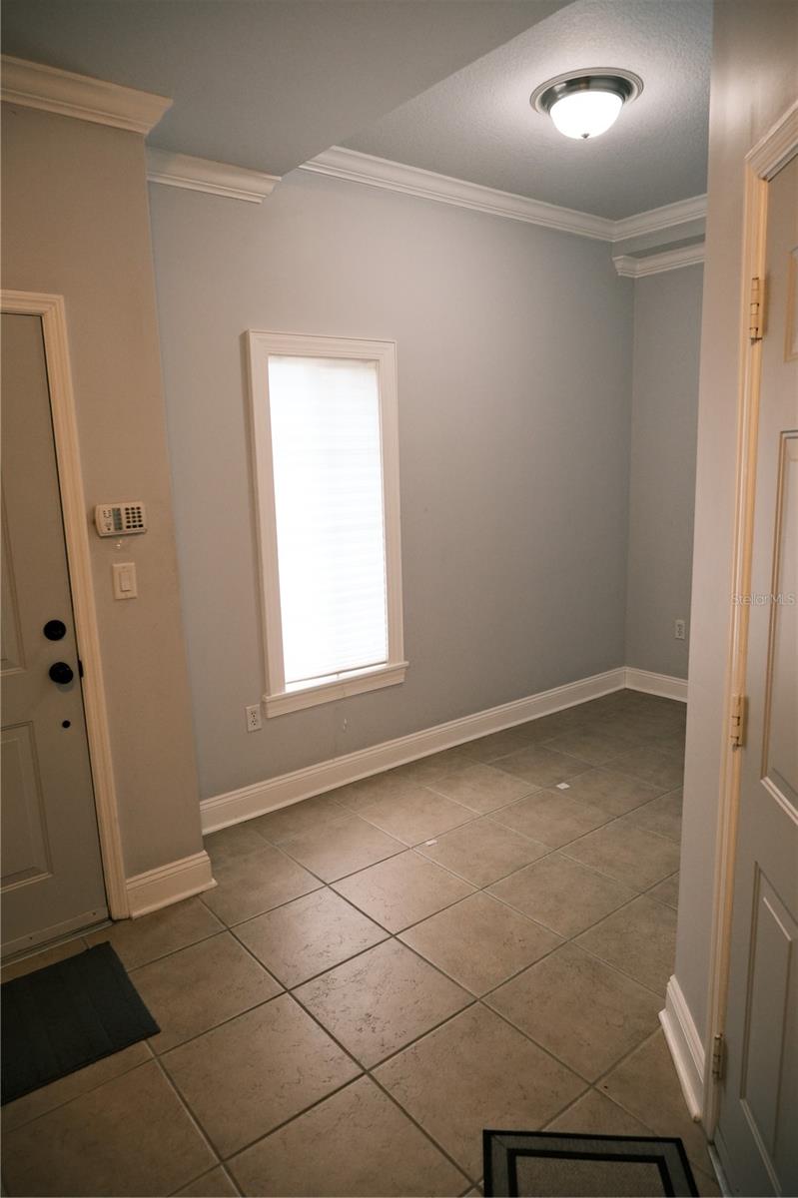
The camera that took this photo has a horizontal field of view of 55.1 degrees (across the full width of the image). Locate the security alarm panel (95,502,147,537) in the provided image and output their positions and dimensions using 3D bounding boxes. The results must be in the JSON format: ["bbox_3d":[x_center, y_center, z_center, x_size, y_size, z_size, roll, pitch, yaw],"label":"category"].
[{"bbox_3d":[-0.921,-0.265,2.539,0.153,0.102,0.027,-10,14,-37],"label":"security alarm panel"}]

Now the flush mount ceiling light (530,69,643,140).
[{"bbox_3d":[0.693,-1.790,2.845,0.409,0.147,0.409,-2,11,0],"label":"flush mount ceiling light"}]

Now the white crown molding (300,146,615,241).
[{"bbox_3d":[0.420,-1.998,3.820,2.251,0.085,0.083,-10,14,-37],"label":"white crown molding"}]

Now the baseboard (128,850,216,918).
[{"bbox_3d":[-0.834,1.049,2.826,0.328,0.145,0.029,-10,14,-37],"label":"baseboard"}]

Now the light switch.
[{"bbox_3d":[-0.921,-0.059,2.582,0.071,0.118,0.012,-10,14,-37],"label":"light switch"}]

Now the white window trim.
[{"bbox_3d":[-0.314,-0.344,3.569,0.826,1.677,0.081,-10,14,-37],"label":"white window trim"}]

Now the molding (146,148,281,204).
[{"bbox_3d":[-0.751,-1.625,2.945,0.632,0.087,0.083,-10,14,-37],"label":"molding"}]

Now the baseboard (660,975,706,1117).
[{"bbox_3d":[0.742,1.155,2.009,0.030,0.146,0.354,0,11,7],"label":"baseboard"}]

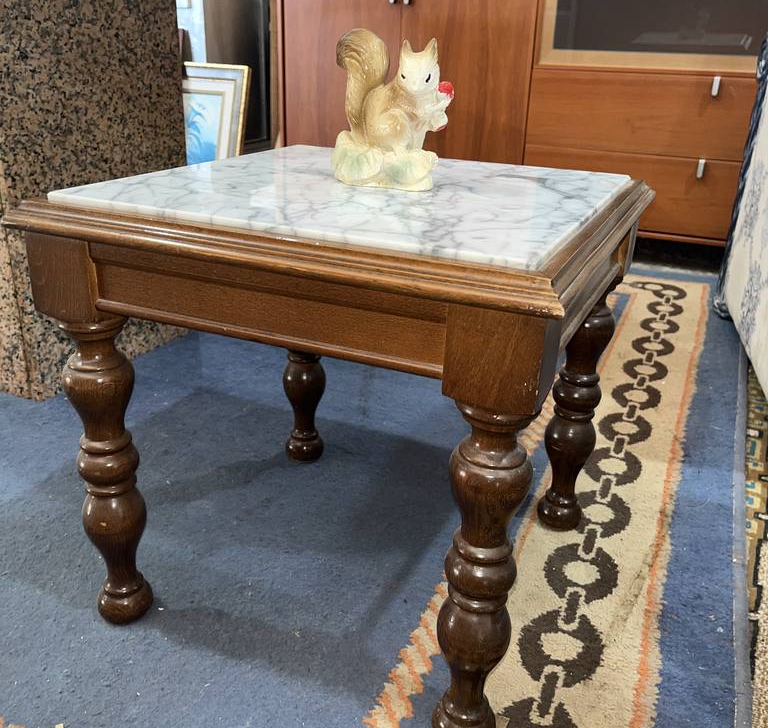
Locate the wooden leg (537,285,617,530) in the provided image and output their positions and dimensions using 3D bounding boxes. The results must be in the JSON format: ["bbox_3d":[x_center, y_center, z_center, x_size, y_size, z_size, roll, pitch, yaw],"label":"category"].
[{"bbox_3d":[0.221,0.049,0.889,0.059,0.335,0.059,12,25,22],"label":"wooden leg"}]

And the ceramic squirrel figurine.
[{"bbox_3d":[0.012,-0.229,0.694,0.106,0.130,0.060,14,25,25],"label":"ceramic squirrel figurine"}]

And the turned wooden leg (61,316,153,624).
[{"bbox_3d":[-0.254,0.104,0.715,0.059,0.335,0.059,12,25,22],"label":"turned wooden leg"}]

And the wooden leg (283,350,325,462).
[{"bbox_3d":[-0.105,-0.019,1.020,0.059,0.335,0.059,12,25,22],"label":"wooden leg"}]

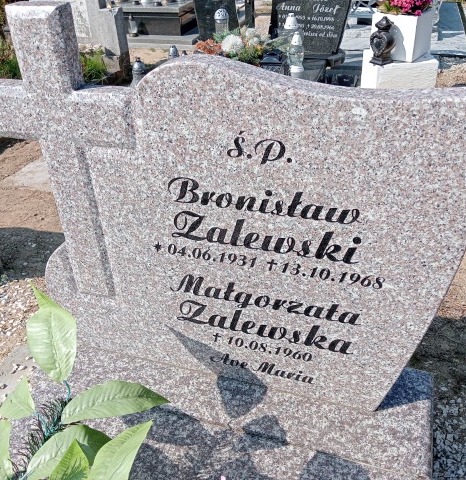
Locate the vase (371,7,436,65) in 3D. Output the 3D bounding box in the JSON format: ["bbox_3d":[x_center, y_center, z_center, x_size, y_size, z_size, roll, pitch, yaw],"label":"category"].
[{"bbox_3d":[1.228,-1.504,3.772,0.328,0.302,0.335,19,38,32],"label":"vase"}]

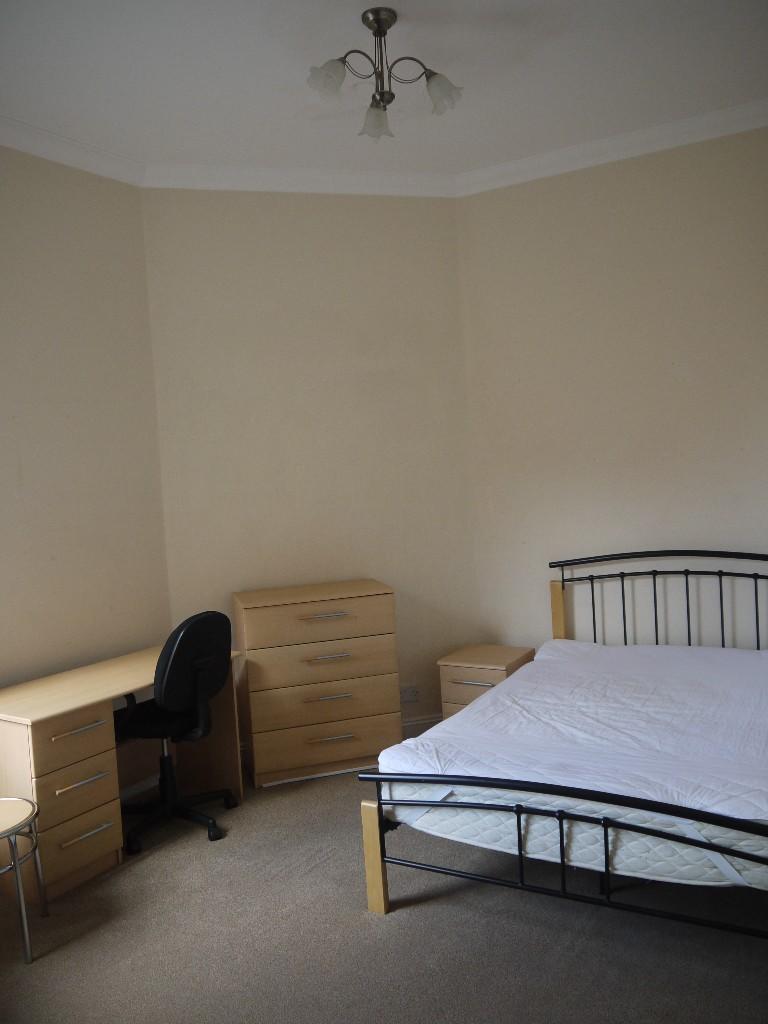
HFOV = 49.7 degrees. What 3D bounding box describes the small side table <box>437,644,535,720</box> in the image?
[{"bbox_3d":[0.601,1.056,4.740,0.409,0.472,0.450,-1,4,30],"label":"small side table"}]

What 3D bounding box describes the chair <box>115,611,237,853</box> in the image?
[{"bbox_3d":[-0.972,0.942,3.762,0.588,0.986,0.572,-1,4,30],"label":"chair"}]

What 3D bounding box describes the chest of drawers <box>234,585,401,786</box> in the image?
[{"bbox_3d":[-0.357,0.891,4.475,0.791,0.939,0.406,-4,3,-17],"label":"chest of drawers"}]

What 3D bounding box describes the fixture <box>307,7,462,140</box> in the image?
[{"bbox_3d":[-0.001,-1.618,3.015,0.545,0.359,0.509,-3,3,0],"label":"fixture"}]

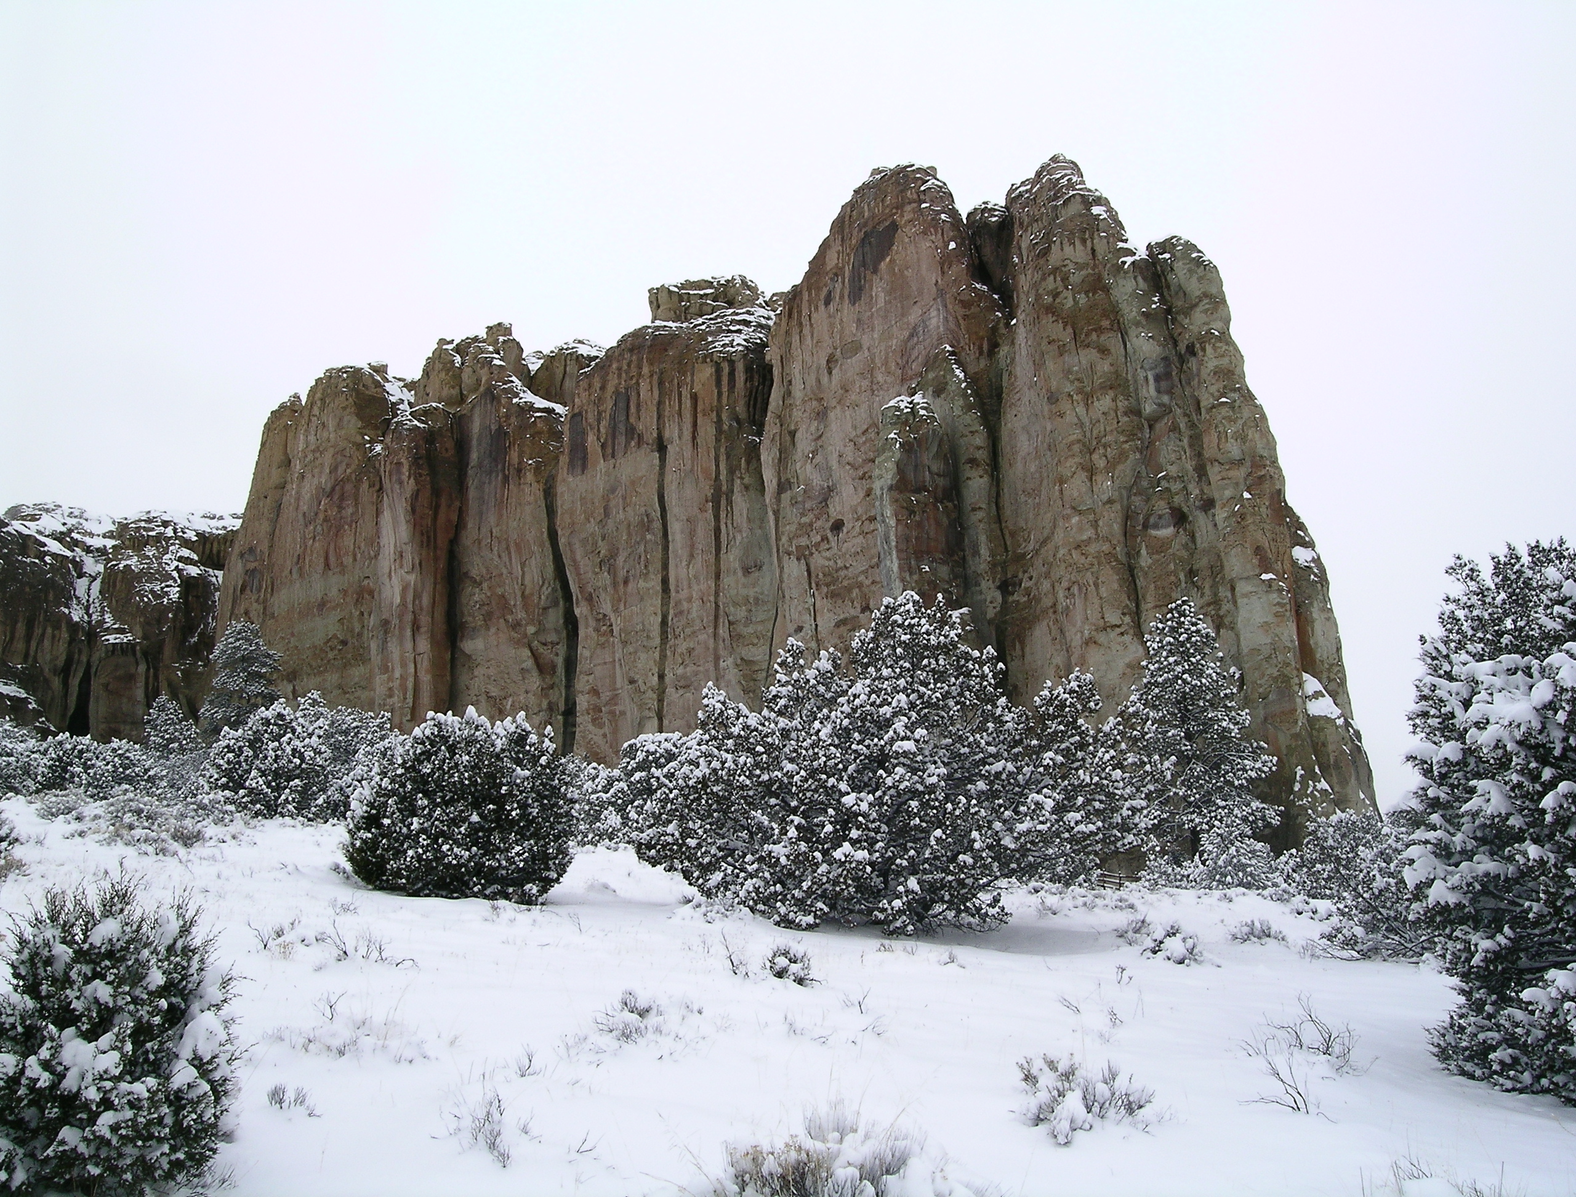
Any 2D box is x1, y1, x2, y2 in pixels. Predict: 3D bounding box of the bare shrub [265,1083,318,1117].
[{"bbox_3d":[-2.383,2.410,6.200,0.249,0.129,0.174,0,-8,0],"label":"bare shrub"}]

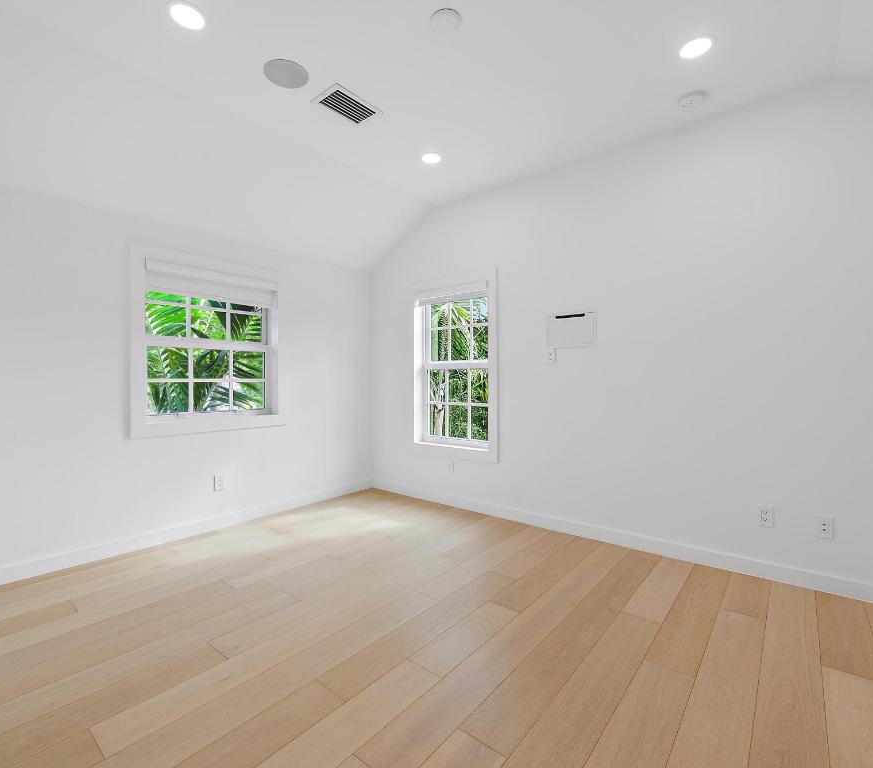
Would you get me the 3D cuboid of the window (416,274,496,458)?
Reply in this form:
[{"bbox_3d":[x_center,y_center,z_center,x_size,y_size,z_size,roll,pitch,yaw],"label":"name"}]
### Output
[{"bbox_3d":[0.129,-0.150,4.051,1.015,1.621,0.060,0,1,39],"label":"window"}]

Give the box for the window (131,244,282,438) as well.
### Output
[{"bbox_3d":[-1.721,-0.295,3.471,0.130,1.308,1.148,0,1,39],"label":"window"}]

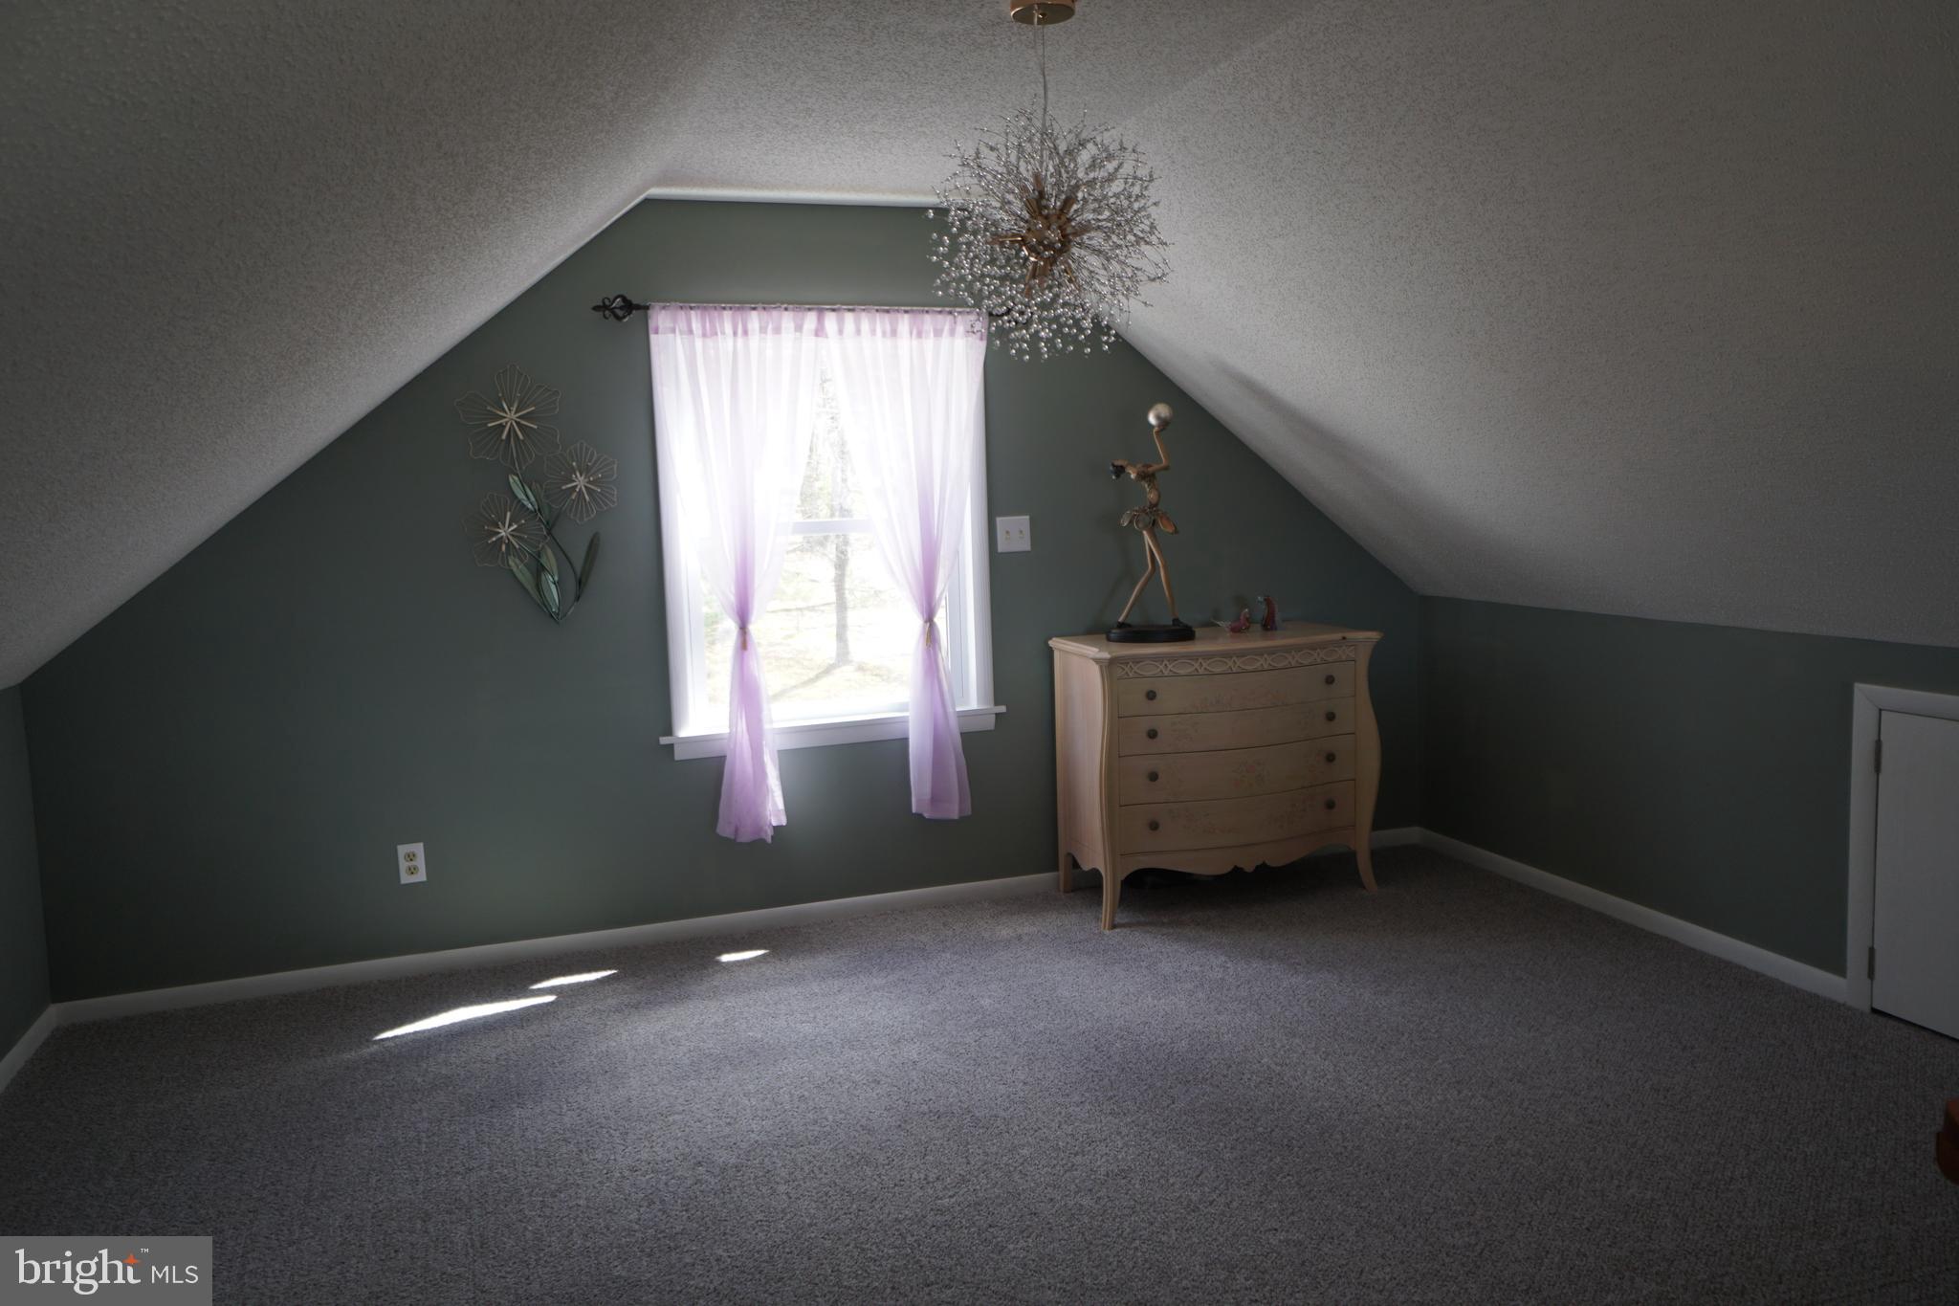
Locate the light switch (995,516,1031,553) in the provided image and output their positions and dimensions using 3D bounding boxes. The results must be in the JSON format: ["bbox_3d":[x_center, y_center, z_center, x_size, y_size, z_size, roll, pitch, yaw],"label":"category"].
[{"bbox_3d":[0.117,-0.390,4.467,0.115,0.117,0.016,-4,7,-18],"label":"light switch"}]

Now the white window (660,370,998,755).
[{"bbox_3d":[-0.470,-0.360,4.280,1.096,1.314,0.110,-4,7,-18],"label":"white window"}]

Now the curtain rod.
[{"bbox_3d":[-0.469,-1.038,4.120,1.362,0.077,0.090,-4,7,-18],"label":"curtain rod"}]

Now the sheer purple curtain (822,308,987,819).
[{"bbox_3d":[-0.198,-0.266,4.286,0.537,1.618,0.090,-4,7,-18],"label":"sheer purple curtain"}]

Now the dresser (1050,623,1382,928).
[{"bbox_3d":[0.773,0.373,4.434,0.995,0.854,0.535,-4,7,-18],"label":"dresser"}]

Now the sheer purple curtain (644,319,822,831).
[{"bbox_3d":[-0.689,-0.220,4.125,0.516,1.640,0.090,-4,7,-18],"label":"sheer purple curtain"}]

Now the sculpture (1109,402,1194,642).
[{"bbox_3d":[0.547,-0.421,4.384,0.287,0.757,0.180,-3,7,-6],"label":"sculpture"}]

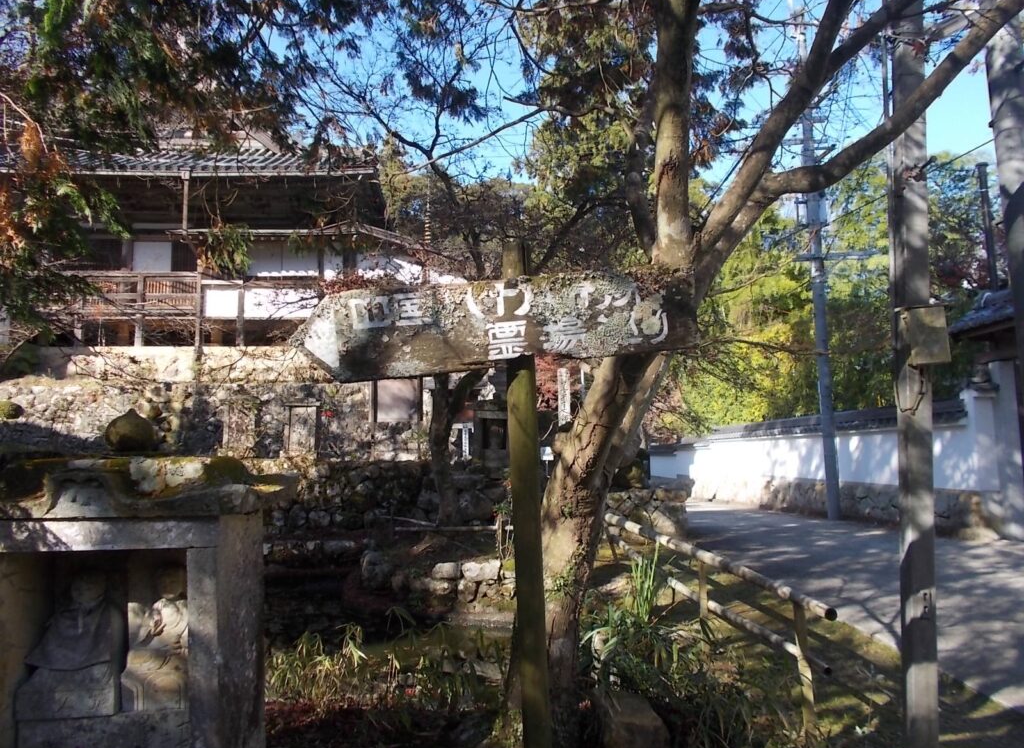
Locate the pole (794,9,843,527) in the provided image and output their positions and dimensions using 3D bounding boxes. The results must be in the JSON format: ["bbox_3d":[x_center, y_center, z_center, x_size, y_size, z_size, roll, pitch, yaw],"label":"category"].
[{"bbox_3d":[7.471,-2.925,18.833,0.320,12.833,0.320,-1,-7,0],"label":"pole"}]

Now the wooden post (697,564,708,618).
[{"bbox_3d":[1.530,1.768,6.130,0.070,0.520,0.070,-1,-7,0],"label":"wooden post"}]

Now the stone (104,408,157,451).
[{"bbox_3d":[-1.362,0.206,2.750,0.184,0.165,0.184,-1,-7,0],"label":"stone"}]

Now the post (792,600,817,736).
[{"bbox_3d":[1.625,1.627,4.264,0.075,0.701,0.075,-3,-7,0],"label":"post"}]

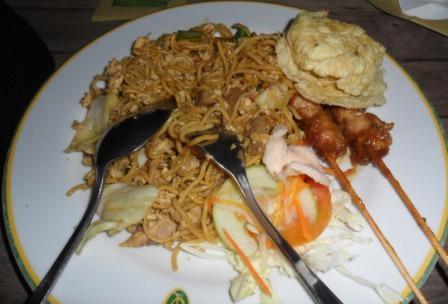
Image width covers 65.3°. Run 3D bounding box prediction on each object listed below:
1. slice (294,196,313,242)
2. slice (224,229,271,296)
[{"bbox_3d":[0.043,0.036,0.191,0.004,0.003,0.023,-10,66,-4],"label":"slice"},{"bbox_3d":[0.012,0.058,0.185,0.004,0.003,0.040,-32,73,-18],"label":"slice"}]

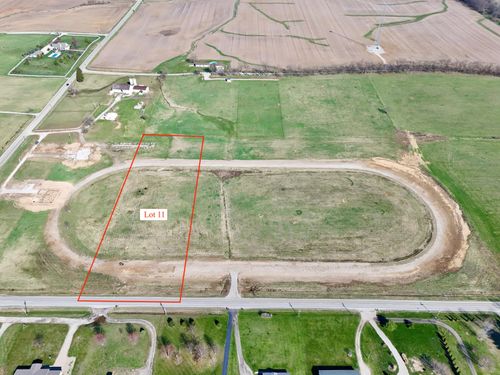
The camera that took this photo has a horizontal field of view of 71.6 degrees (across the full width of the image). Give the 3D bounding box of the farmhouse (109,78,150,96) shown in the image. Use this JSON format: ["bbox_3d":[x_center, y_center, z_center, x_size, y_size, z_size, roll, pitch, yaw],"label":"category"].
[{"bbox_3d":[-155.400,-129.800,448.900,45.000,12.500,20.000,2,41,2],"label":"farmhouse"}]

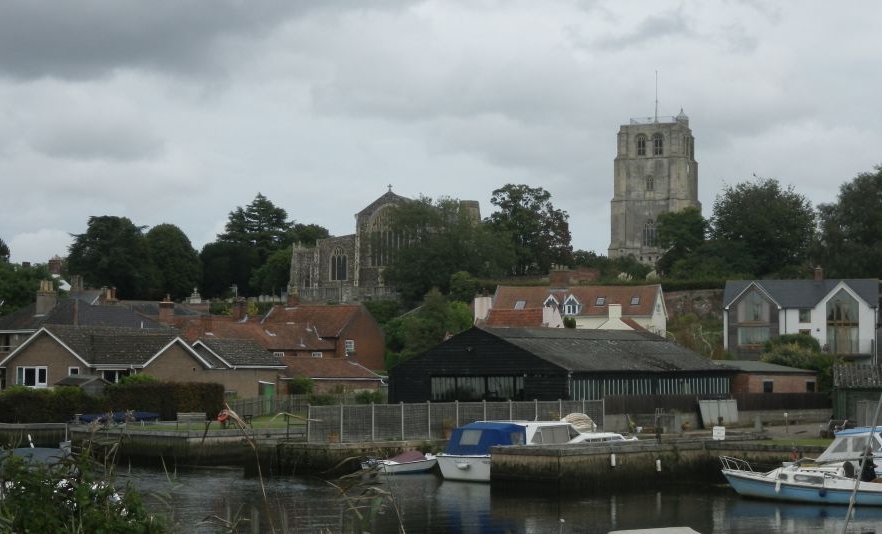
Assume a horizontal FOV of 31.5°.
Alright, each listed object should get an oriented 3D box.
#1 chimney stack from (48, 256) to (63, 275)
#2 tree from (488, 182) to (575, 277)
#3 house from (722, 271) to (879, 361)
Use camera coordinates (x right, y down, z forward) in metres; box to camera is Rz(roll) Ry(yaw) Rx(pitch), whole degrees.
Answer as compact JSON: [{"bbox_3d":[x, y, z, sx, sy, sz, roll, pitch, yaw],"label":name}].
[{"bbox_3d":[-44.537,-0.116,180.399,1.400,2.050,1.100,-1,-4,14],"label":"chimney stack"},{"bbox_3d":[13.284,-5.429,234.572,12.900,14.000,12.200,0,-4,0],"label":"tree"},{"bbox_3d":[32.260,5.566,140.731,13.600,8.800,8.200,0,-4,10],"label":"house"}]

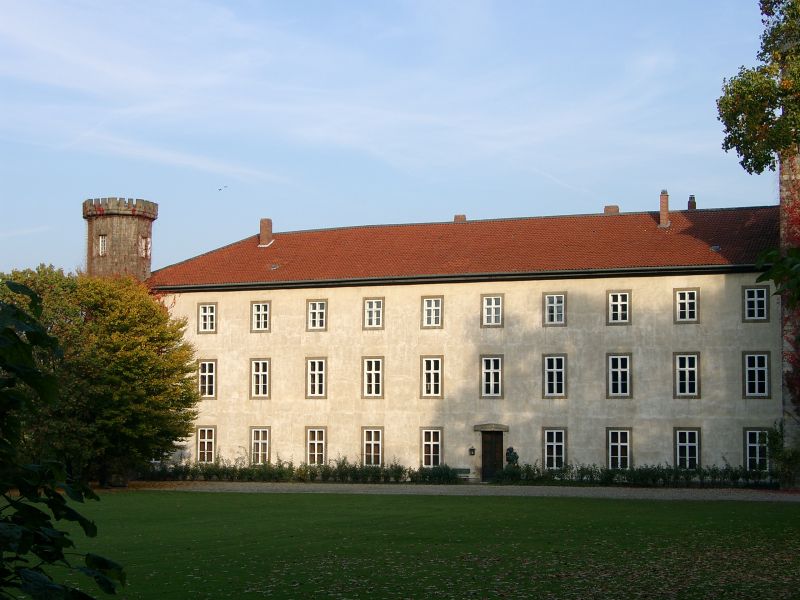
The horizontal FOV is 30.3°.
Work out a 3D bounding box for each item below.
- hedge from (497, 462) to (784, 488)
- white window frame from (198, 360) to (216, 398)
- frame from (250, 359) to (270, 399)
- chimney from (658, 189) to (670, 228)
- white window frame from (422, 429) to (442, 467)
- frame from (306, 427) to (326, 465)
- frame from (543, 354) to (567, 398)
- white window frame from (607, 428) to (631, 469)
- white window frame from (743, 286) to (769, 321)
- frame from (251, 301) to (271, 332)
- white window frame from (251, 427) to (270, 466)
[{"bbox_3d":[12.727,9.648,81.759,15.731,1.300,1.200,-2,-5,22],"label":"hedge"},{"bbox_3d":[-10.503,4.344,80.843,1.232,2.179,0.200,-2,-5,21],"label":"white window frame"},{"bbox_3d":[-7.989,4.505,84.835,1.329,2.325,0.200,-2,-5,23],"label":"frame"},{"bbox_3d":[15.774,-5.430,88.245,0.550,2.347,0.550,-2,-5,22],"label":"chimney"},{"bbox_3d":[1.945,8.745,87.697,1.314,2.241,0.200,-2,-5,22],"label":"white window frame"},{"bbox_3d":[-5.090,8.907,90.550,1.356,2.314,0.200,-2,-5,22],"label":"frame"},{"bbox_3d":[8.918,4.410,85.239,1.396,2.532,0.200,-2,-5,22],"label":"frame"},{"bbox_3d":[11.366,7.721,76.410,1.329,2.209,0.200,-2,-5,23],"label":"white window frame"},{"bbox_3d":[19.542,0.251,81.276,1.382,1.983,0.200,-2,-5,22],"label":"white window frame"},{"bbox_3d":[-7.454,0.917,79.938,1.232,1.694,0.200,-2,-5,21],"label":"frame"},{"bbox_3d":[-8.653,9.049,91.990,1.378,2.351,0.200,-2,-5,22],"label":"white window frame"}]

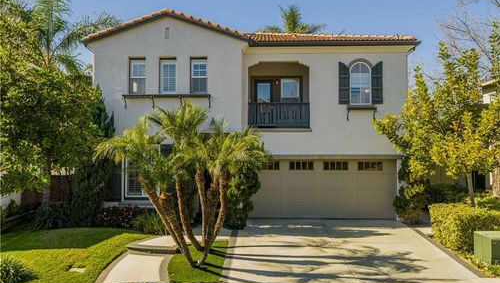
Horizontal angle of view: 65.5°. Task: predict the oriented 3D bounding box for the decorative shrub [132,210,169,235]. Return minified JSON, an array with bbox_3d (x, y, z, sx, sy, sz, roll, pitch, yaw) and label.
[{"bbox_3d":[-3.140,2.440,12.200,1.120,0.700,0.950,0,0,2],"label":"decorative shrub"}]

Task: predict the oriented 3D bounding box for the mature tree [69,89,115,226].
[{"bbox_3d":[-5.200,0.440,12.750,1.400,4.400,1.350,0,0,2],"label":"mature tree"}]

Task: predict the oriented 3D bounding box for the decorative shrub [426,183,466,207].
[{"bbox_3d":[7.700,2.130,15.100,1.550,1.000,1.150,0,0,2],"label":"decorative shrub"}]

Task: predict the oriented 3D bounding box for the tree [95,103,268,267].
[{"bbox_3d":[-1.730,0.950,9.750,4.200,3.950,3.400,0,0,2],"label":"tree"}]

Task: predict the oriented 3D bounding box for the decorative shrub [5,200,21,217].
[{"bbox_3d":[-8.250,2.340,13.500,0.520,0.580,0.520,0,0,2],"label":"decorative shrub"}]

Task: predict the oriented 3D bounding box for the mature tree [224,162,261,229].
[{"bbox_3d":[-0.250,1.660,12.850,1.200,2.150,1.100,0,0,2],"label":"mature tree"}]

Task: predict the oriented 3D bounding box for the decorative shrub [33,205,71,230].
[{"bbox_3d":[-6.440,2.350,12.550,1.150,0.680,1.000,0,0,2],"label":"decorative shrub"}]

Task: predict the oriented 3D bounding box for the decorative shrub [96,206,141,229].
[{"bbox_3d":[-4.320,2.370,12.700,1.400,0.660,0.850,0,0,2],"label":"decorative shrub"}]

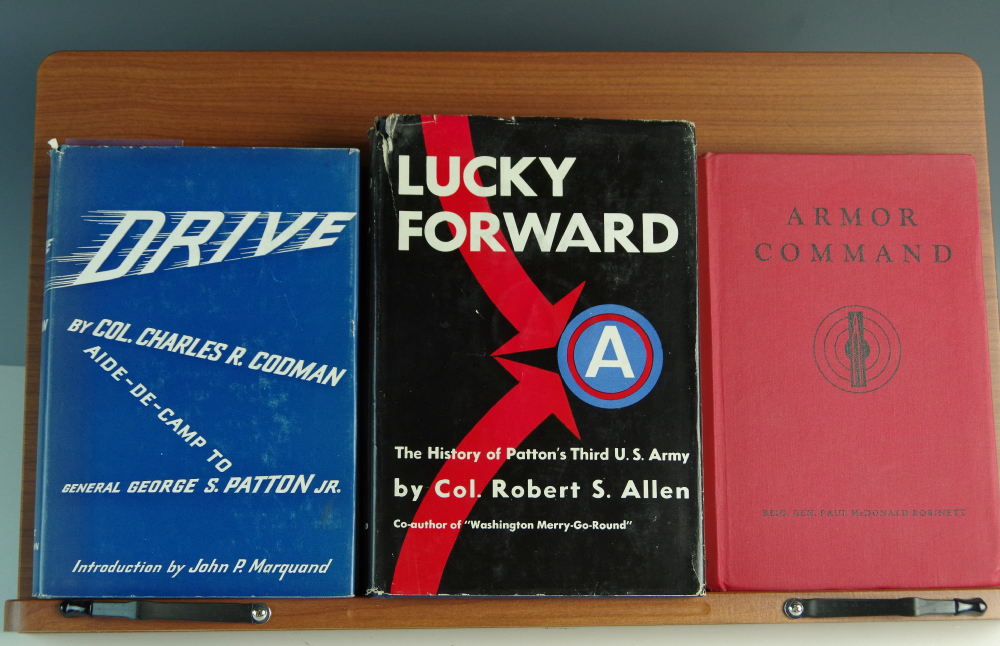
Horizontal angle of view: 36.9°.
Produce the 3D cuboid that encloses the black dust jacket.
[{"bbox_3d":[0.014,0.015,0.707,0.153,0.221,0.037,0,-8,-3],"label":"black dust jacket"}]

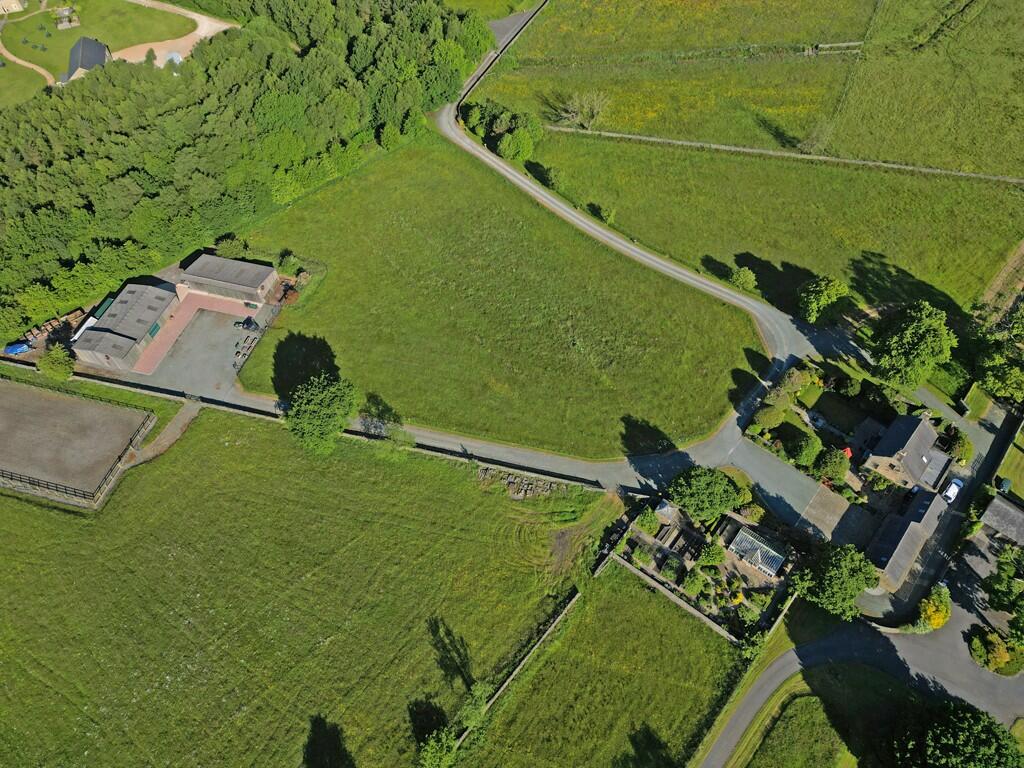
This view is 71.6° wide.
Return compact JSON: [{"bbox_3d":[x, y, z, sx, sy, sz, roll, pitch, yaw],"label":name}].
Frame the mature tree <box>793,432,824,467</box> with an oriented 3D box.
[{"bbox_3d":[50.780,11.160,121.580,5.460,4.820,5.460,0,54,0],"label":"mature tree"}]

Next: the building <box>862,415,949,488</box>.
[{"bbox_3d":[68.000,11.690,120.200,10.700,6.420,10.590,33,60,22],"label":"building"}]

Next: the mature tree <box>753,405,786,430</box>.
[{"bbox_3d":[45.610,5.910,125.770,5.350,4.280,5.350,0,54,0],"label":"mature tree"}]

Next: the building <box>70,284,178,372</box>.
[{"bbox_3d":[-75.320,-12.110,139.070,11.020,4.170,18.080,12,55,8],"label":"building"}]

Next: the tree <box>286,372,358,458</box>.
[{"bbox_3d":[-33.590,5.870,125.620,11.660,15.980,11.660,0,50,0],"label":"tree"}]

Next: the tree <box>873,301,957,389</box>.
[{"bbox_3d":[73.010,-6.880,129.320,12.170,18.720,12.170,0,50,0],"label":"tree"}]

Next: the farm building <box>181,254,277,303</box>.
[{"bbox_3d":[-61.840,-23.580,157.260,17.630,4.350,7.530,12,51,10],"label":"farm building"}]

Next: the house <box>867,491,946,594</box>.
[{"bbox_3d":[62.030,23.630,112.650,6.310,4.440,17.660,35,61,23],"label":"house"}]

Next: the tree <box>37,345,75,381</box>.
[{"bbox_3d":[-87.950,-3.910,137.160,5.670,8.880,5.670,0,50,0],"label":"tree"}]

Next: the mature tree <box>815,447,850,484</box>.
[{"bbox_3d":[53.350,13.750,118.620,5.360,6.590,5.360,0,50,0],"label":"mature tree"}]

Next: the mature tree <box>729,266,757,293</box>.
[{"bbox_3d":[48.780,-21.990,150.480,5.620,5.720,5.620,0,50,0],"label":"mature tree"}]

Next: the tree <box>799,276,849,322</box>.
[{"bbox_3d":[62.820,-16.850,143.660,9.360,9.570,9.360,0,50,0],"label":"tree"}]

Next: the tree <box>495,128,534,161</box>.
[{"bbox_3d":[0.830,-57.320,170.490,8.990,7.060,8.990,0,54,0],"label":"tree"}]

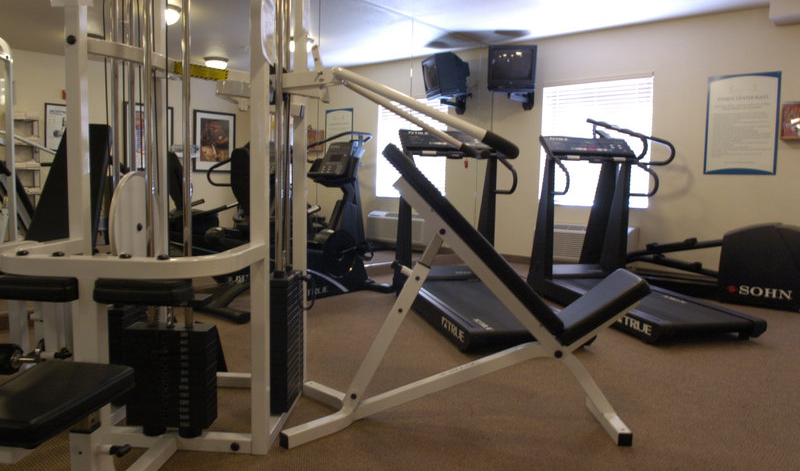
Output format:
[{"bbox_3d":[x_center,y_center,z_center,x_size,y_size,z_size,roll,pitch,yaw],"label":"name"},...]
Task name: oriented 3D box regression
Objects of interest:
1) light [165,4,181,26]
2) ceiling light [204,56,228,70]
[{"bbox_3d":[-2.292,-2.118,5.393,0.350,0.130,0.350,6,7,40],"label":"light"},{"bbox_3d":[-2.495,-2.327,7.537,0.350,0.130,0.350,6,7,40],"label":"ceiling light"}]

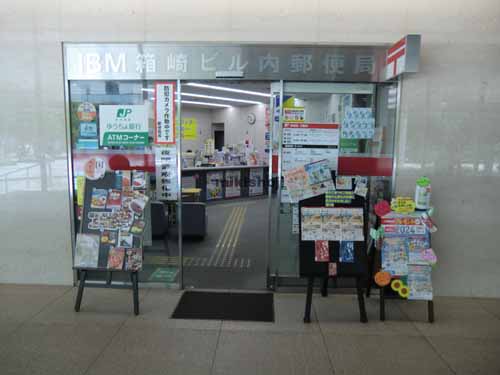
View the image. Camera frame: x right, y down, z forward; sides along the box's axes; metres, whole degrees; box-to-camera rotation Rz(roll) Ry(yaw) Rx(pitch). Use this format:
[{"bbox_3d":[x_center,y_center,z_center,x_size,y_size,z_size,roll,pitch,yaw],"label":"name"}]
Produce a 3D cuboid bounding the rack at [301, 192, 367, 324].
[{"bbox_3d":[0.744,0.561,3.177,0.605,1.170,0.550,1,7,2],"label":"rack"}]

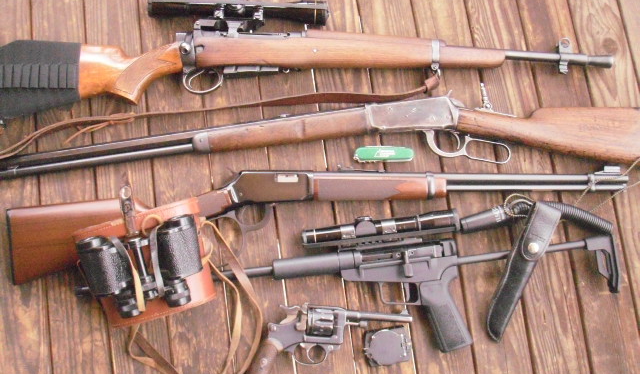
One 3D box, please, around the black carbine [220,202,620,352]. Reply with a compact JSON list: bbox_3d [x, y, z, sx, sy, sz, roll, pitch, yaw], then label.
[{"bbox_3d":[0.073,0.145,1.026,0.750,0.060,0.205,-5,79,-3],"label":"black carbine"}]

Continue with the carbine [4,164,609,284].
[{"bbox_3d":[0.006,0.056,1.051,0.941,0.042,0.185,1,79,-2],"label":"carbine"}]

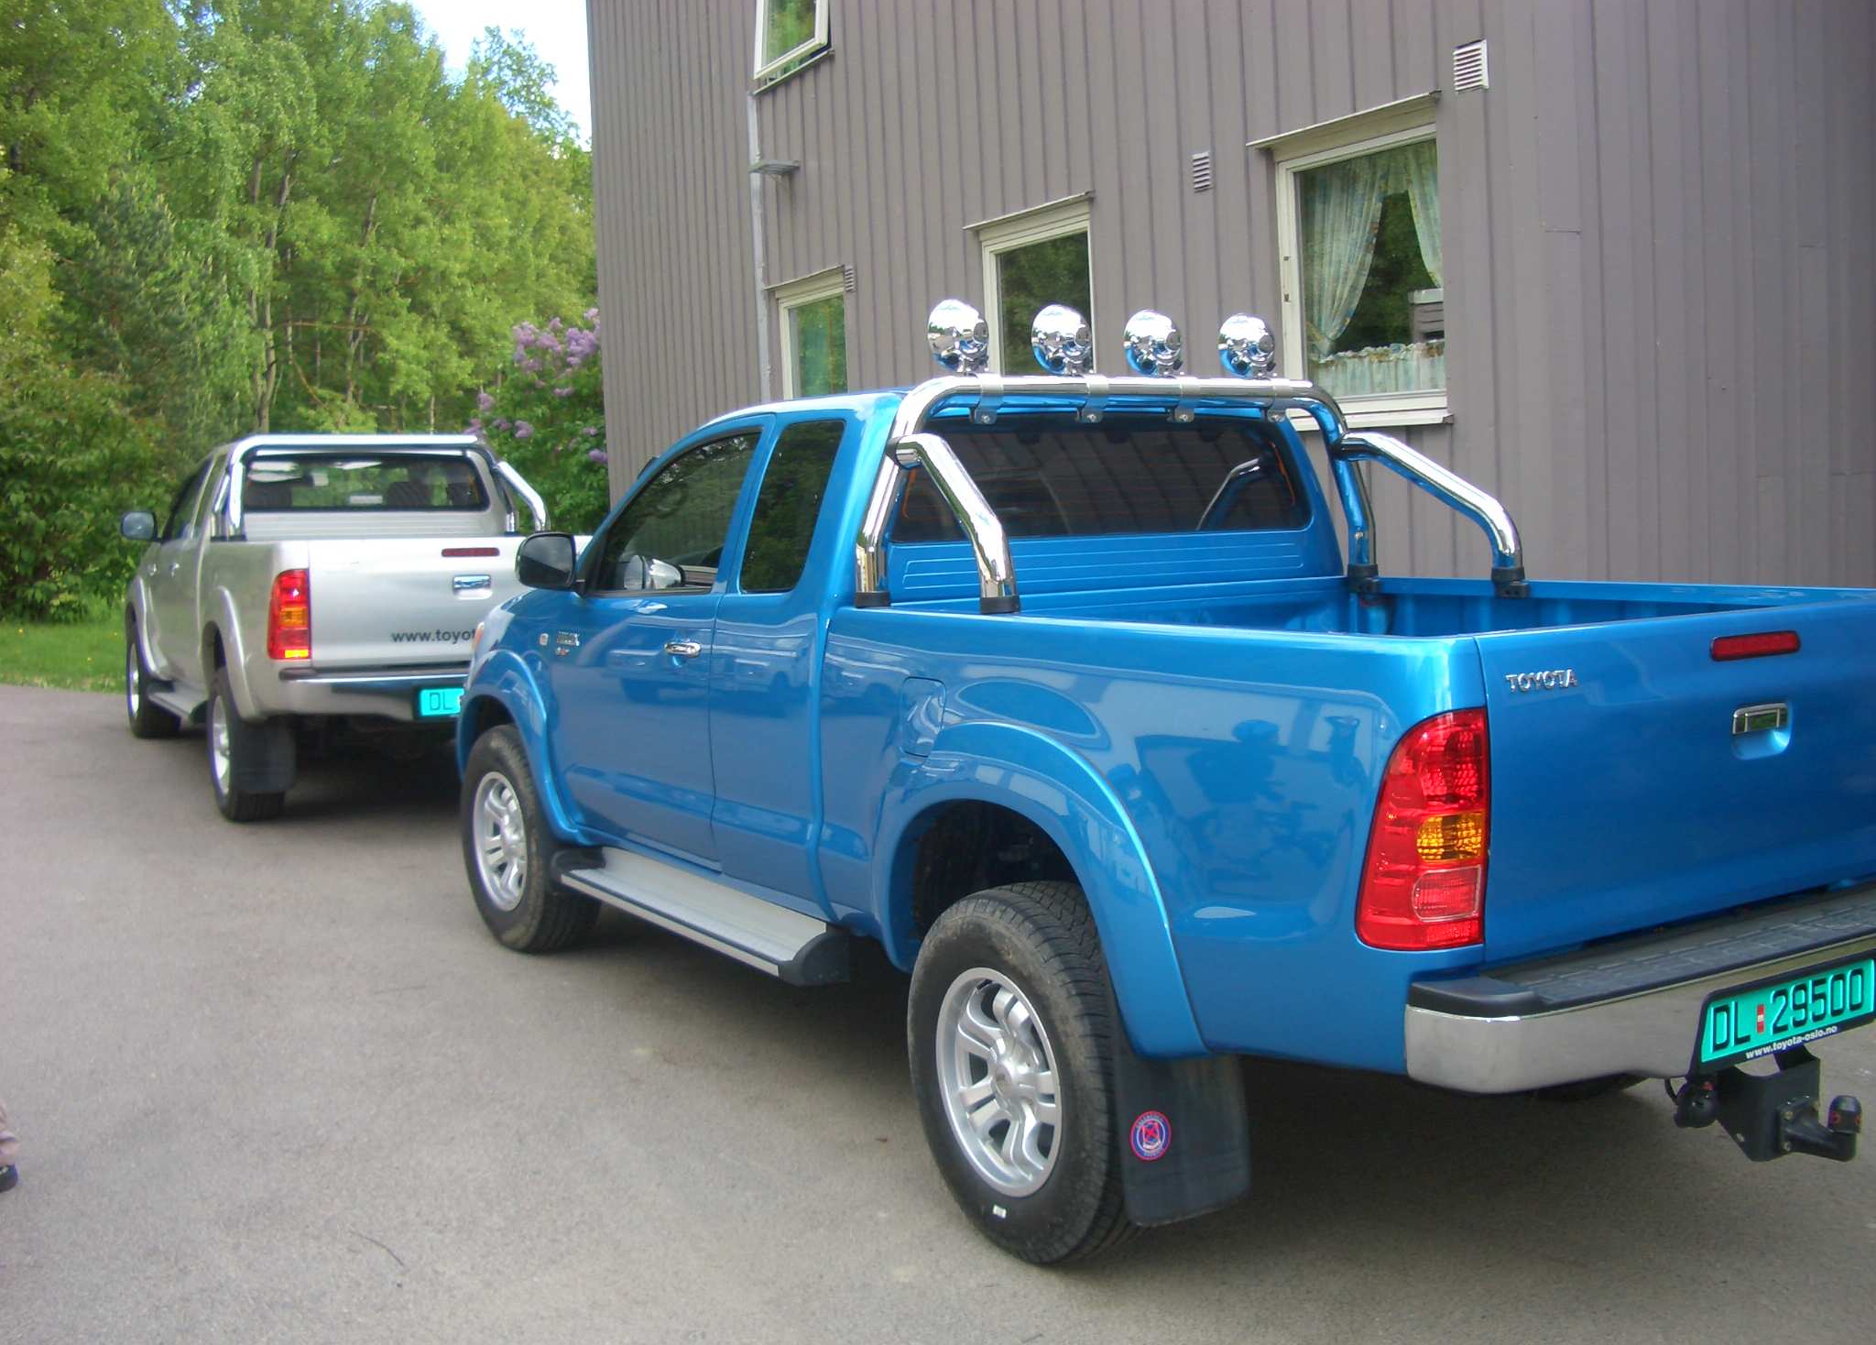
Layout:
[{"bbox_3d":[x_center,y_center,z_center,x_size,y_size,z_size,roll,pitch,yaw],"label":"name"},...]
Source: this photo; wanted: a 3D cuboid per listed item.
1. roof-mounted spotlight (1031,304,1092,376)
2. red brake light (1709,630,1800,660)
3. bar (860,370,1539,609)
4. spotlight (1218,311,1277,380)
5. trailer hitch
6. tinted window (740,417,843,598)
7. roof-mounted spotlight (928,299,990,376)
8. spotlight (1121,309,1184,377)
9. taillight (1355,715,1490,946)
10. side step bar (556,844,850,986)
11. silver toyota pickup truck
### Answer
[{"bbox_3d":[0.319,-0.849,4.866,0.175,0.190,0.115,-5,6,-32],"label":"roof-mounted spotlight"},{"bbox_3d":[1.434,-0.047,3.348,0.258,0.042,0.030,-4,7,-32],"label":"red brake light"},{"bbox_3d":[0.652,-0.453,4.626,1.660,0.560,0.610,-5,6,-32],"label":"bar"},{"bbox_3d":[0.845,-0.884,5.165,0.175,0.190,0.115,-5,6,-32],"label":"spotlight"},{"bbox_3d":[1.461,0.765,3.345,0.260,0.195,0.260,-5,6,-32],"label":"trailer hitch"},{"bbox_3d":[-0.385,-0.416,4.872,0.040,0.440,0.390,12,-3,-32],"label":"tinted window"},{"bbox_3d":[0.053,-0.825,4.677,0.175,0.190,0.115,-5,6,-32],"label":"roof-mounted spotlight"},{"bbox_3d":[0.569,-0.866,5.017,0.175,0.190,0.115,-5,6,-32],"label":"spotlight"},{"bbox_3d":[0.779,0.250,3.057,0.155,0.392,0.165,-5,6,-32],"label":"taillight"},{"bbox_3d":[-0.730,0.672,5.478,0.215,0.130,1.650,-5,6,-32],"label":"side step bar"},{"bbox_3d":[-3.346,-0.383,10.668,1.900,1.860,5.220,-4,6,-30],"label":"silver toyota pickup truck"}]

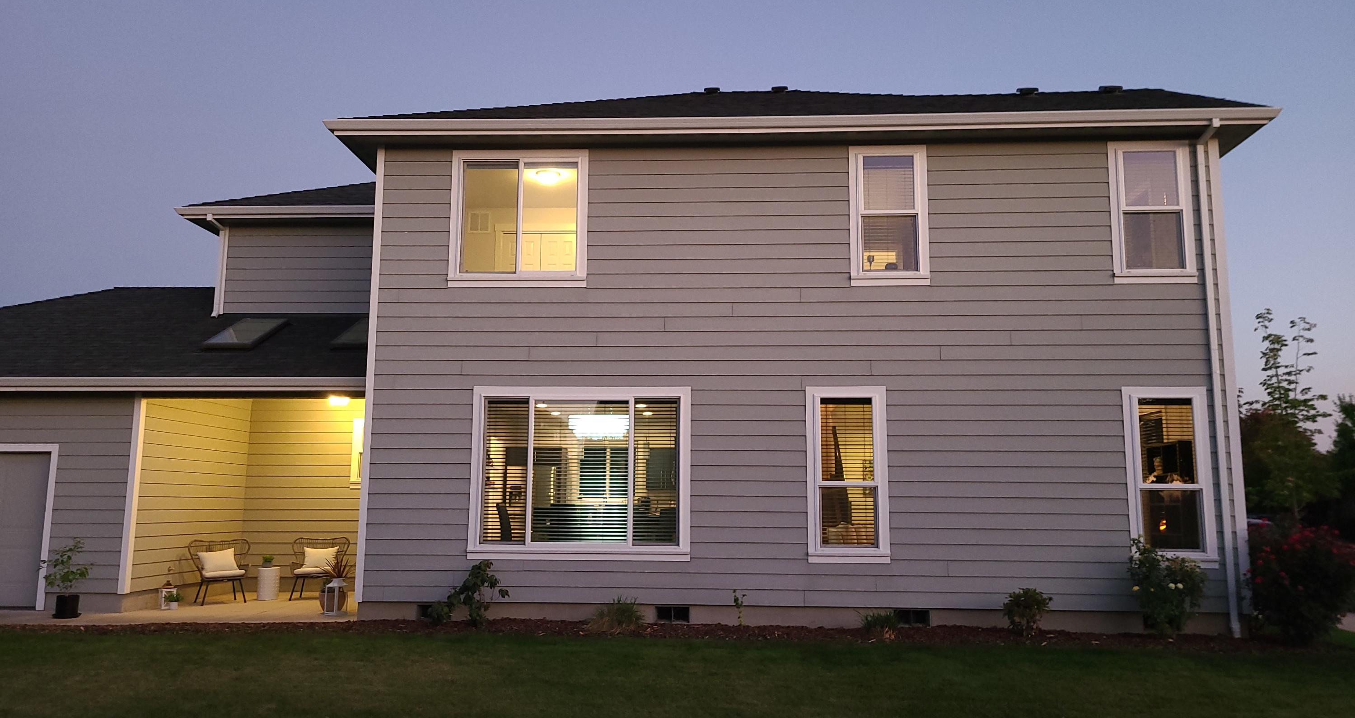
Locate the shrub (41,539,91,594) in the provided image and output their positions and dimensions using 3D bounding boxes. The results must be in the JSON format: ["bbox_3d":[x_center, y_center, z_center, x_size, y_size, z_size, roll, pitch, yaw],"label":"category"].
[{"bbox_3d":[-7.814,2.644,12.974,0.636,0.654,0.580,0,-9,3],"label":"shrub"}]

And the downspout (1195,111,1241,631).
[{"bbox_3d":[6.293,0.196,11.618,0.135,5.870,0.520,0,-9,3],"label":"downspout"}]

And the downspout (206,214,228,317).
[{"bbox_3d":[-7.289,-1.462,15.931,0.140,1.500,0.520,0,-9,3],"label":"downspout"}]

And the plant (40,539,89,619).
[{"bbox_3d":[-7.785,2.799,12.949,0.634,0.959,0.580,0,-9,3],"label":"plant"}]

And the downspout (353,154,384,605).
[{"bbox_3d":[-3.760,0.138,12.438,0.100,5.590,0.100,0,-9,3],"label":"downspout"}]

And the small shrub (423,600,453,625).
[{"bbox_3d":[-2.705,2.872,11.508,0.318,0.260,0.300,0,-9,3],"label":"small shrub"}]

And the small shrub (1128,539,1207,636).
[{"bbox_3d":[5.350,2.487,11.112,0.822,1.010,0.800,0,-9,3],"label":"small shrub"}]

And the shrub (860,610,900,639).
[{"bbox_3d":[2.185,2.871,10.998,0.429,0.292,0.440,0,-9,3],"label":"shrub"}]

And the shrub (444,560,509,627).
[{"bbox_3d":[-2.267,2.646,11.468,0.714,0.712,0.620,0,-9,3],"label":"shrub"}]

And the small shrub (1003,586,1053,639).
[{"bbox_3d":[3.826,2.772,11.129,0.508,0.526,0.520,0,-9,3],"label":"small shrub"}]

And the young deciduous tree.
[{"bbox_3d":[9.944,1.588,16.453,1.536,4.854,1.600,0,-9,3],"label":"young deciduous tree"}]

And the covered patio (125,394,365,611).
[{"bbox_3d":[-5.457,2.104,14.810,3.550,2.860,3.410,0,-9,3],"label":"covered patio"}]

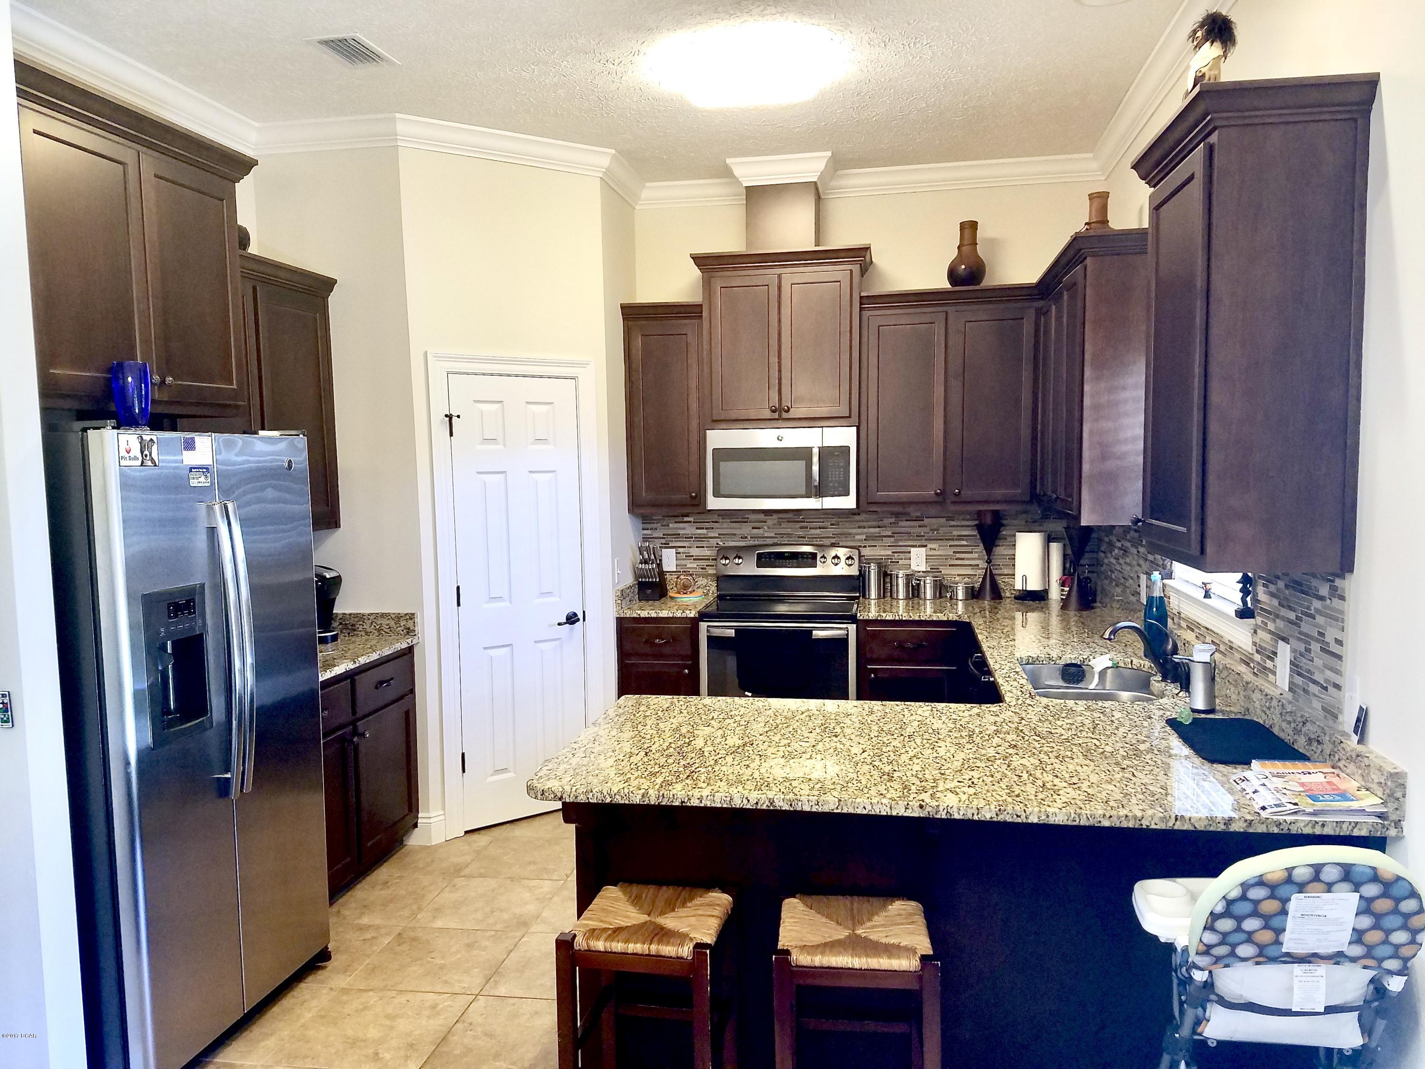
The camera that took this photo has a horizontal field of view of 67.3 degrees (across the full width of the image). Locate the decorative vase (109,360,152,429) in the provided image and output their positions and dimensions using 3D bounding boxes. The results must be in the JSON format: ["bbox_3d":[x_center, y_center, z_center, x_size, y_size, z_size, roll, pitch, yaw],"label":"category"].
[{"bbox_3d":[-1.523,-0.367,2.810,0.098,0.185,0.098,0,5,10],"label":"decorative vase"}]

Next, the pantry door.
[{"bbox_3d":[-0.888,0.299,4.923,0.635,2.030,0.040,-4,5,-37],"label":"pantry door"}]

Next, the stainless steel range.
[{"bbox_3d":[0.367,0.669,5.463,0.757,1.196,0.655,0,4,10],"label":"stainless steel range"}]

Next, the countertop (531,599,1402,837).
[{"bbox_3d":[0.760,0.473,3.994,1.882,0.045,3.406,0,4,10],"label":"countertop"}]

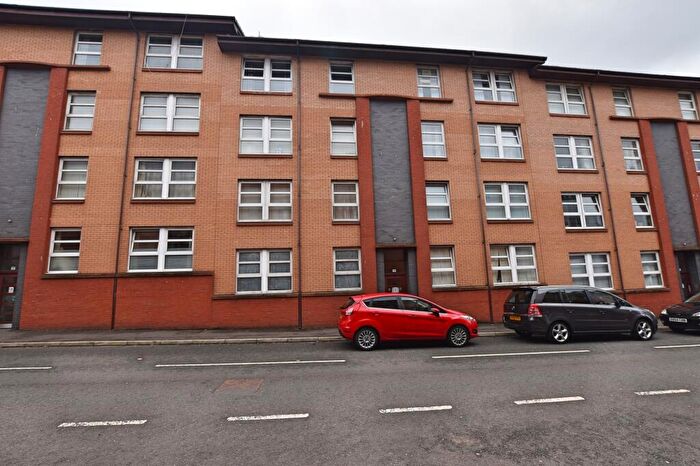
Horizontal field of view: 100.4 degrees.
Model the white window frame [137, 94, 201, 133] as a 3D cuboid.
[{"bbox_3d":[-7.049,-4.693,11.492,2.228,1.570,0.110,-1,-9,-6],"label":"white window frame"}]

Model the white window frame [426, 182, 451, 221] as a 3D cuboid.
[{"bbox_3d":[3.786,-1.341,12.543,1.046,1.689,0.120,-1,-9,-7],"label":"white window frame"}]

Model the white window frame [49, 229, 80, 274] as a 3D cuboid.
[{"bbox_3d":[-10.291,0.667,10.622,1.033,1.616,0.120,-1,-9,-7],"label":"white window frame"}]

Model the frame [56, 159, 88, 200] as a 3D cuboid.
[{"bbox_3d":[-10.418,-2.041,11.046,1.029,1.602,0.120,-1,-9,-7],"label":"frame"}]

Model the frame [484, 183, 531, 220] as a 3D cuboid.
[{"bbox_3d":[6.743,-1.348,12.493,2.029,1.583,0.110,-1,-9,-6],"label":"frame"}]

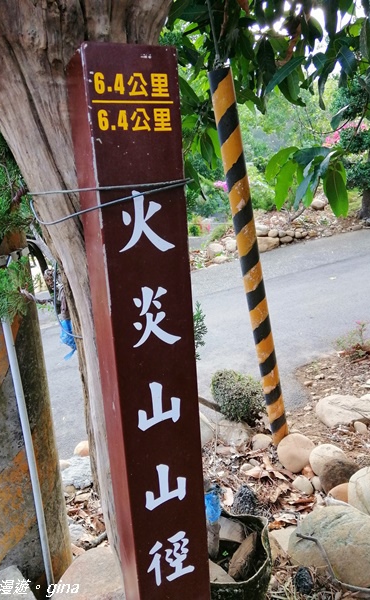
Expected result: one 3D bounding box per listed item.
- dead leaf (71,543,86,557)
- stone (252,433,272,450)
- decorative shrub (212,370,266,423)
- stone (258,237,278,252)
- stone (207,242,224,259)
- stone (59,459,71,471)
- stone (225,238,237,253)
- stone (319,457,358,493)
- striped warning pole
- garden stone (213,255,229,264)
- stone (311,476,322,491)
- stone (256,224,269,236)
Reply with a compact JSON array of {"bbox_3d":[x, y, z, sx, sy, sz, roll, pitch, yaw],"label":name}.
[{"bbox_3d":[-0.432,1.015,1.830,0.075,0.020,0.055,-8,15,-17],"label":"dead leaf"},{"bbox_3d":[0.425,0.775,2.470,0.110,0.090,0.100,-1,15,9],"label":"stone"},{"bbox_3d":[0.310,0.559,2.612,0.320,0.300,0.310,-3,12,6],"label":"decorative shrub"},{"bbox_3d":[1.351,-0.911,7.469,0.420,0.240,0.280,-2,12,10],"label":"stone"},{"bbox_3d":[0.505,-0.807,7.393,0.290,0.240,0.250,-3,12,4],"label":"stone"},{"bbox_3d":[-0.655,0.878,2.392,0.110,0.080,0.100,-8,13,-18],"label":"stone"},{"bbox_3d":[0.842,-1.001,8.200,0.250,0.220,0.220,-2,15,6],"label":"stone"},{"bbox_3d":[0.718,0.816,2.102,0.180,0.145,0.160,0,13,19],"label":"stone"},{"bbox_3d":[0.338,-0.033,2.120,0.090,1.915,0.090,-9,27,9],"label":"striped warning pole"},{"bbox_3d":[0.614,-0.701,7.800,0.290,0.160,0.220,-2,15,5],"label":"garden stone"},{"bbox_3d":[0.620,0.861,2.115,0.062,0.055,0.060,0,12,16],"label":"stone"},{"bbox_3d":[1.503,-1.351,8.800,0.260,0.200,0.230,-1,15,10],"label":"stone"}]

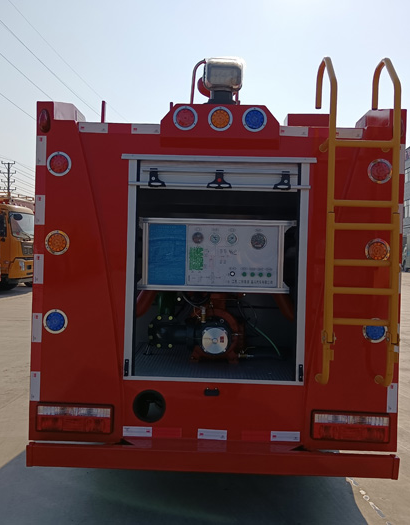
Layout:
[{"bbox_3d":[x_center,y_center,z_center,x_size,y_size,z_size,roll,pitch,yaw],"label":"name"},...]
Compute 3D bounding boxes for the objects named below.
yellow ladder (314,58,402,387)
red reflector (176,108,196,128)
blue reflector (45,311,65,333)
[{"bbox_3d":[0.754,-0.222,2.767,0.342,1.628,0.420,2,1,1],"label":"yellow ladder"},{"bbox_3d":[-0.096,-0.716,2.720,0.112,0.112,0.030,2,1,1],"label":"red reflector"},{"bbox_3d":[-0.760,0.302,2.784,0.120,0.120,0.035,2,1,1],"label":"blue reflector"}]

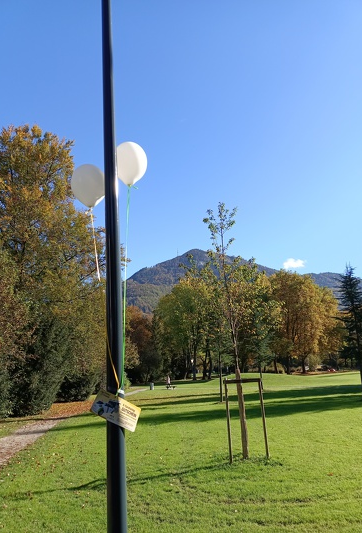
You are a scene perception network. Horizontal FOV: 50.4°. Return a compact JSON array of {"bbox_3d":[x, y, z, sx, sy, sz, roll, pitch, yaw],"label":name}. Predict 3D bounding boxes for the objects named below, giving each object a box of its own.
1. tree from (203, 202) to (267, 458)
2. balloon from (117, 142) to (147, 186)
[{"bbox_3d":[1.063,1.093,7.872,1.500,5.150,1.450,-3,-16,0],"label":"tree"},{"bbox_3d":[-0.368,-0.755,2.850,0.242,0.318,0.242,-3,-16,0],"label":"balloon"}]

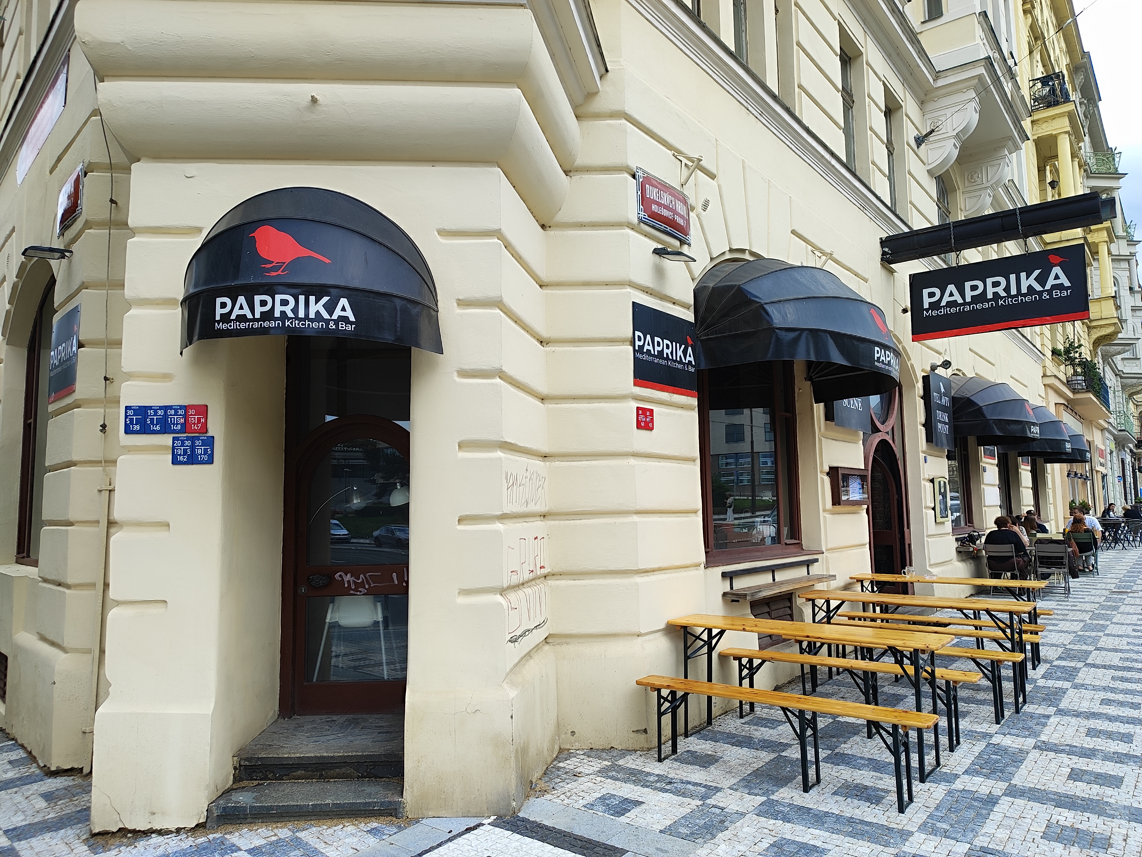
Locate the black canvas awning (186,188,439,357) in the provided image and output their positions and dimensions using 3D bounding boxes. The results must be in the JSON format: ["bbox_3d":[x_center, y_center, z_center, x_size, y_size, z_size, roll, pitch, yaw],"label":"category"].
[{"bbox_3d":[-1.374,-0.881,4.018,1.386,0.941,0.564,0,-5,-4],"label":"black canvas awning"}]

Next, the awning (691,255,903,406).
[{"bbox_3d":[2.148,-0.955,6.819,1.089,1.148,2.495,-5,-7,37],"label":"awning"}]

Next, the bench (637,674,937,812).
[{"bbox_3d":[1.168,1.787,4.570,1.770,0.468,0.200,-6,-8,38],"label":"bench"}]

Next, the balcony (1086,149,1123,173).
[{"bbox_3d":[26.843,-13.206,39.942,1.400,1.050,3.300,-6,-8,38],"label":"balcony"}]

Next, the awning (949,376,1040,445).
[{"bbox_3d":[7.138,-0.371,13.284,1.089,1.148,2.475,-5,-7,37],"label":"awning"}]

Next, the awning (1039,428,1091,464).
[{"bbox_3d":[12.272,0.273,19.786,1.080,1.200,2.350,-6,-8,38],"label":"awning"}]

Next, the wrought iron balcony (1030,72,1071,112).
[{"bbox_3d":[15.538,-10.181,25.462,0.900,1.000,2.900,-6,-8,38],"label":"wrought iron balcony"}]

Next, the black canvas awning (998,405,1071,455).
[{"bbox_3d":[9.848,-0.026,16.791,1.089,1.148,2.475,-5,-7,37],"label":"black canvas awning"}]

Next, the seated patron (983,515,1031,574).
[{"bbox_3d":[7.209,2.093,13.059,0.634,1.287,0.792,-5,-7,37],"label":"seated patron"}]

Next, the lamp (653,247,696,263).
[{"bbox_3d":[0.745,-1.257,5.764,0.280,0.080,0.180,-6,-8,38],"label":"lamp"}]

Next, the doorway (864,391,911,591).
[{"bbox_3d":[4.125,0.739,10.414,0.396,3.168,2.128,-5,-7,37],"label":"doorway"}]

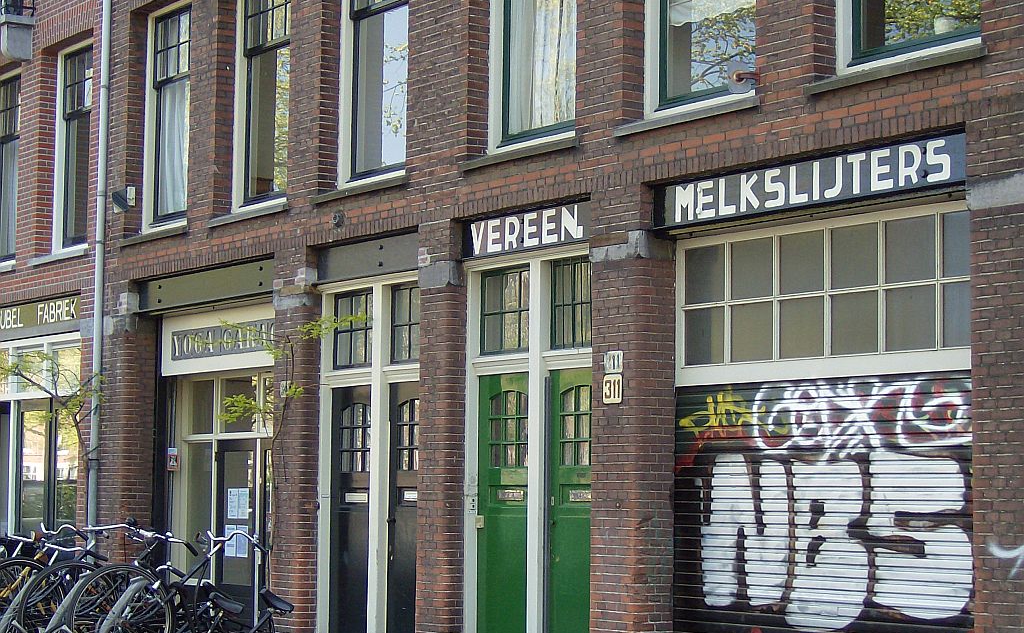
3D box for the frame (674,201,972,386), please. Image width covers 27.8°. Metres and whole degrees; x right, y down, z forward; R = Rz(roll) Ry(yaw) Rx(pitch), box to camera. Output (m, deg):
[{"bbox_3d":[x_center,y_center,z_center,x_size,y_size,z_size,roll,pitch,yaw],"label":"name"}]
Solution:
[{"bbox_3d":[2.000,-0.110,12.877,0.130,0.994,2.869,4,-6,-36],"label":"frame"}]

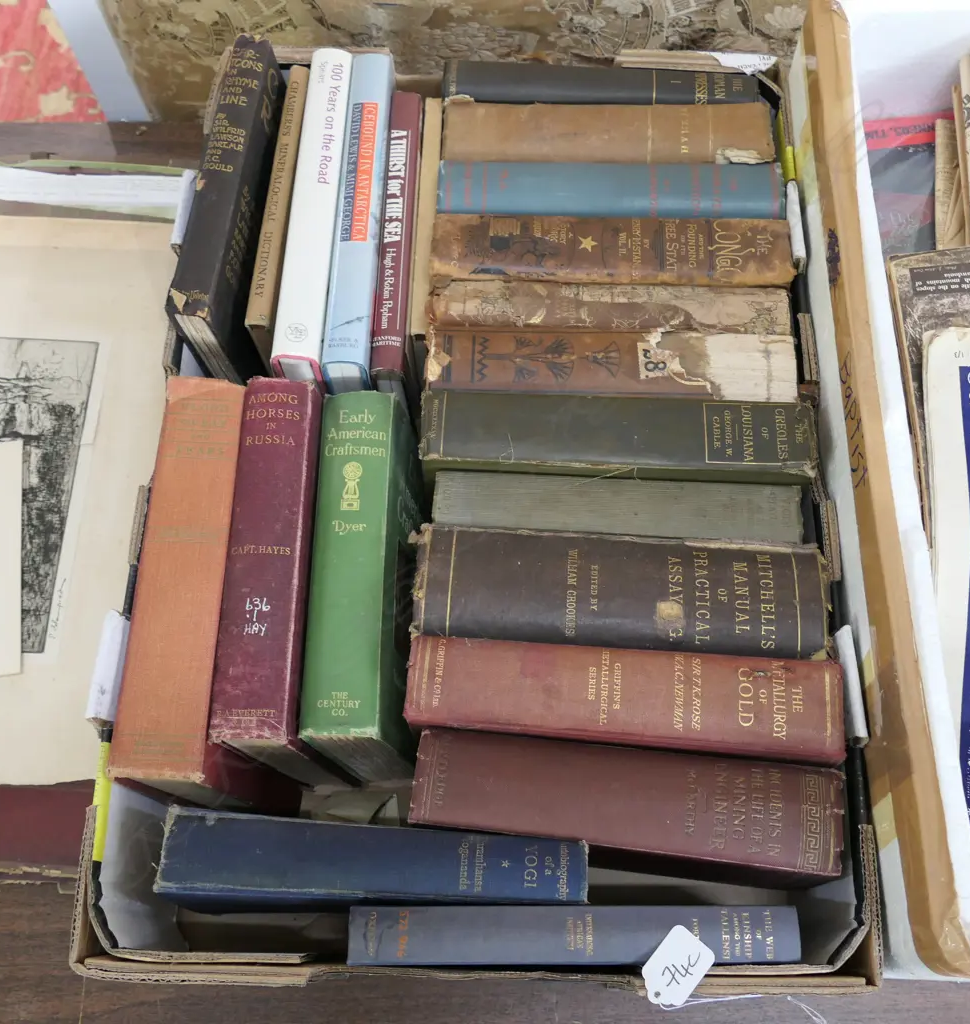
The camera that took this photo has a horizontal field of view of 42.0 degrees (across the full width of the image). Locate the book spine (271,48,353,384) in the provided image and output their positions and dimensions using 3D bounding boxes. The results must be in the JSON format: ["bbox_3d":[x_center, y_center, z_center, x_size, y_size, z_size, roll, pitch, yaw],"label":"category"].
[{"bbox_3d":[-0.107,-0.168,0.872,0.029,0.160,0.241,2,66,1],"label":"book spine"}]

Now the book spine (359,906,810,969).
[{"bbox_3d":[0.049,0.242,0.705,0.226,0.149,0.028,-1,67,4],"label":"book spine"}]

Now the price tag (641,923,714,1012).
[{"bbox_3d":[0.093,0.225,0.620,0.025,0.002,0.037,35,75,18],"label":"price tag"}]

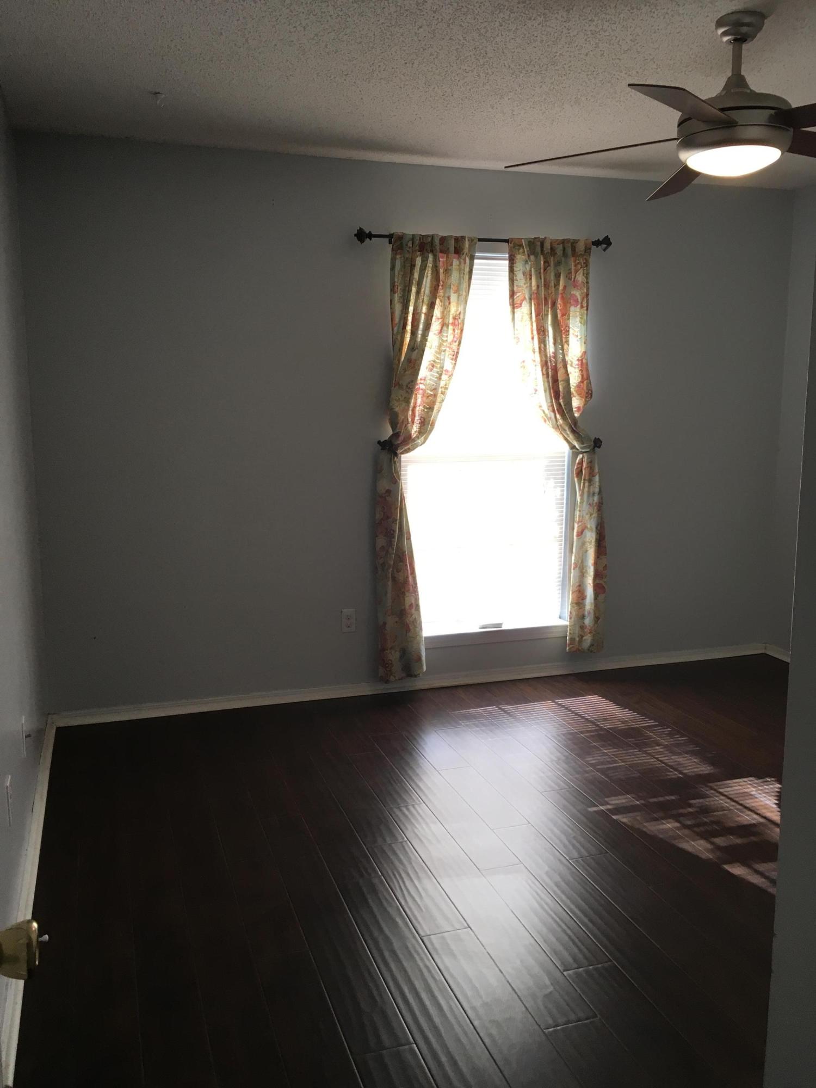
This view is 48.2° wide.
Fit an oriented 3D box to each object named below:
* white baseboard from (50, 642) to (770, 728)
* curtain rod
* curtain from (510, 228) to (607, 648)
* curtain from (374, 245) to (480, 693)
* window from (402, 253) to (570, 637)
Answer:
[{"bbox_3d":[0.231,0.672,4.525,3.721,0.065,0.016,-3,10,-18],"label":"white baseboard"},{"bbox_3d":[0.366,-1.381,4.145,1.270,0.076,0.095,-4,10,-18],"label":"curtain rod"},{"bbox_3d":[0.728,-0.434,4.425,0.572,2.006,0.130,-3,10,-18],"label":"curtain"},{"bbox_3d":[0.080,-0.369,4.220,0.481,2.056,0.130,-3,10,-18],"label":"curtain"},{"bbox_3d":[0.381,-0.463,4.435,0.898,1.815,0.100,-3,10,-18],"label":"window"}]

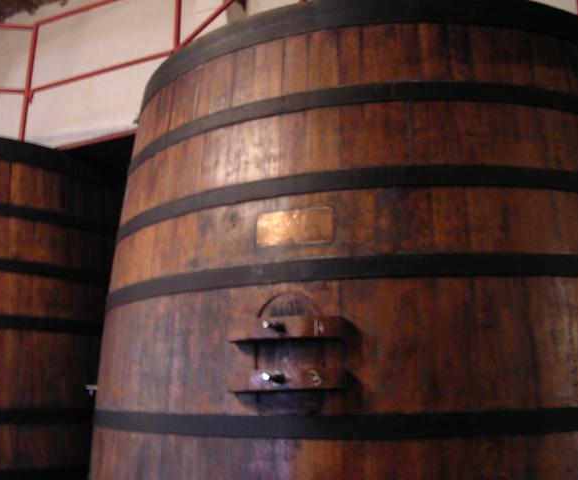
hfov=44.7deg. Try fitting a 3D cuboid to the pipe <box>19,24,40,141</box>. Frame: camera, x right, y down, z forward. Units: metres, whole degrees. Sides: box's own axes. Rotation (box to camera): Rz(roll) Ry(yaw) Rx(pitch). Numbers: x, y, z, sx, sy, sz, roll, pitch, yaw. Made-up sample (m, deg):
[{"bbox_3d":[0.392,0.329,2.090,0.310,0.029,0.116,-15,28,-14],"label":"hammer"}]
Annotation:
[{"bbox_3d":[-2.013,-1.175,5.428,0.045,1.085,0.045,1,-12,0],"label":"pipe"}]

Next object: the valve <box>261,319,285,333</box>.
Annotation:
[{"bbox_3d":[-0.058,0.328,2.690,0.045,0.042,0.140,-6,-13,22],"label":"valve"}]

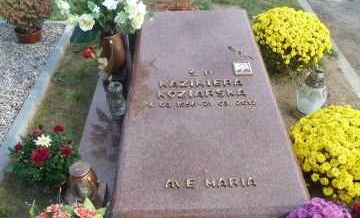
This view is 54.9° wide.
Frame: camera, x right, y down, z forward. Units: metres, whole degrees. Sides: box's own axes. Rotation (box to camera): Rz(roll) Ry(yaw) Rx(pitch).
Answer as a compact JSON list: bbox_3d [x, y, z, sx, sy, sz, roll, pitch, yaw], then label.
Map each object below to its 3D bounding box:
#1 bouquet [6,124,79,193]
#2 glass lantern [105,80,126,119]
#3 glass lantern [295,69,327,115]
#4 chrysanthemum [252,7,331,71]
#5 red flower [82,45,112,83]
[{"bbox_3d":[-0.576,0.236,1.500,0.299,0.336,0.293,-1,41,0],"label":"bouquet"},{"bbox_3d":[-0.323,-0.046,1.770,0.082,0.201,0.082,-1,41,0],"label":"glass lantern"},{"bbox_3d":[0.727,-0.099,1.894,0.144,0.268,0.144,-1,41,0],"label":"glass lantern"},{"bbox_3d":[0.709,-0.446,2.215,0.482,0.372,0.470,-1,41,0],"label":"chrysanthemum"},{"bbox_3d":[-0.389,-0.202,1.654,0.134,0.226,0.098,-1,41,0],"label":"red flower"}]

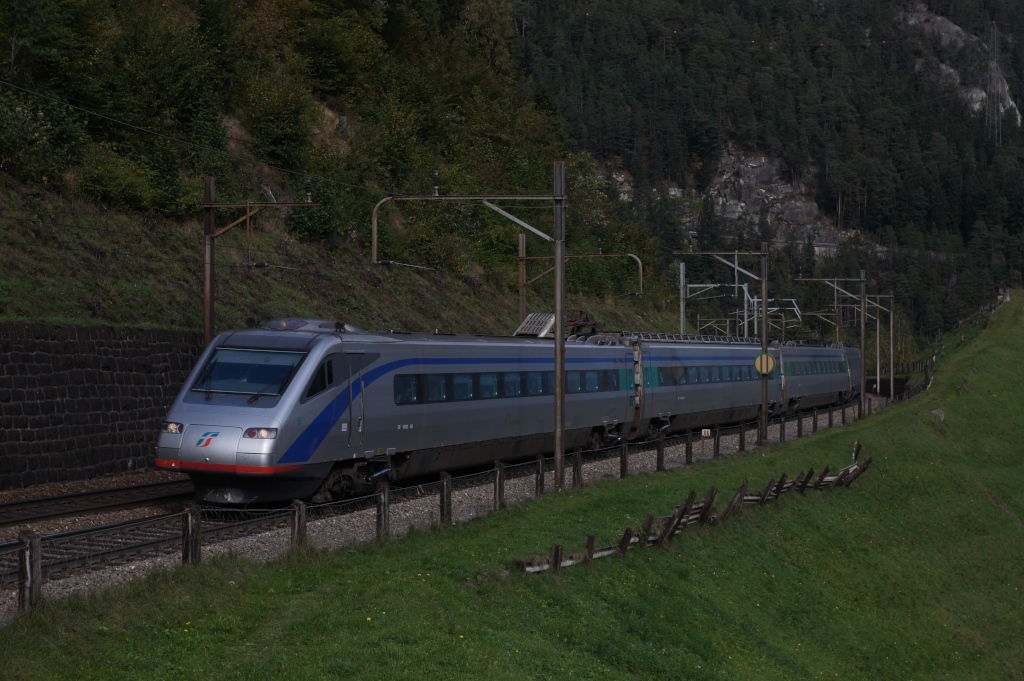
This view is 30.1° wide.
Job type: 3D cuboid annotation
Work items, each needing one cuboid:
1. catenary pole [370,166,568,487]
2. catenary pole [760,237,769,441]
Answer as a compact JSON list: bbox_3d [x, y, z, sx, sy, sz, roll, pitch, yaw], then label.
[{"bbox_3d":[-1.180,-0.410,50.300,5.500,8.450,0.250,0,0,19],"label":"catenary pole"},{"bbox_3d":[10.280,0.100,77.500,0.250,8.200,0.250,0,0,19],"label":"catenary pole"}]

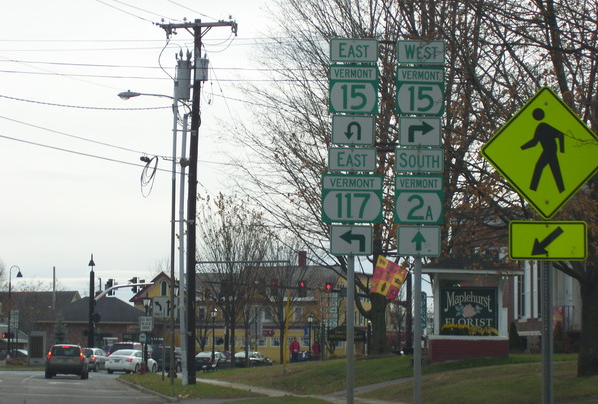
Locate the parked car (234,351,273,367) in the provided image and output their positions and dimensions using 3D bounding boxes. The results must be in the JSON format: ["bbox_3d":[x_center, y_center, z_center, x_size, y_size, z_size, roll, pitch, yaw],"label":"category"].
[{"bbox_3d":[-3.727,12.925,153.000,1.770,1.430,4.600,-1,-5,21],"label":"parked car"}]

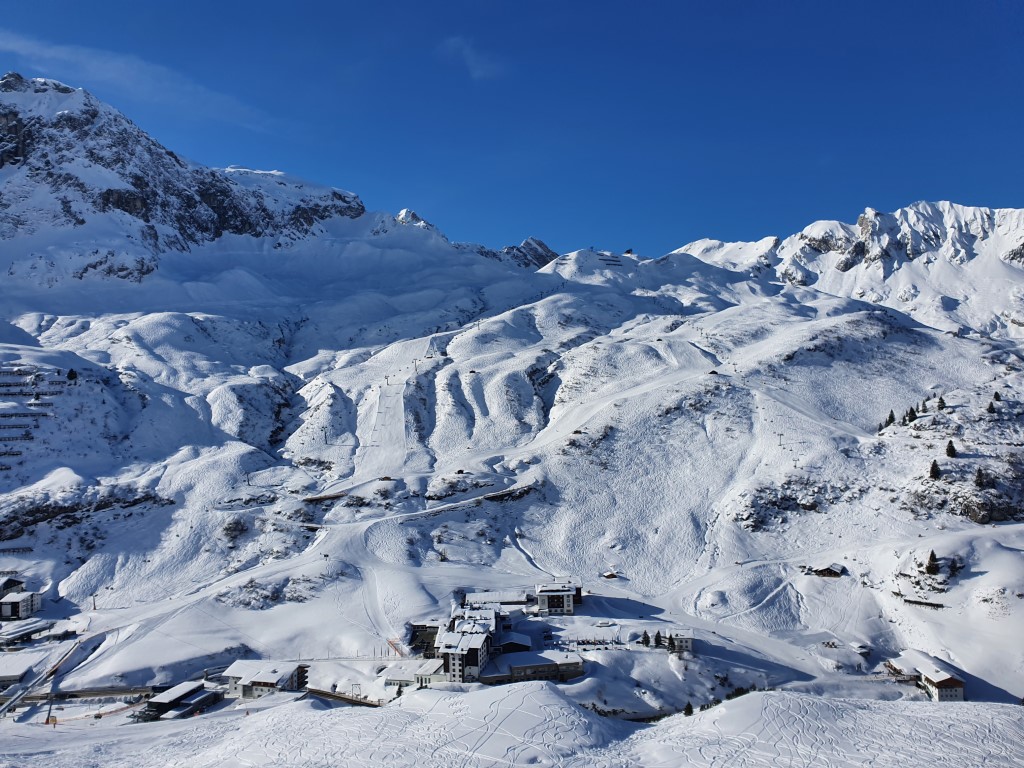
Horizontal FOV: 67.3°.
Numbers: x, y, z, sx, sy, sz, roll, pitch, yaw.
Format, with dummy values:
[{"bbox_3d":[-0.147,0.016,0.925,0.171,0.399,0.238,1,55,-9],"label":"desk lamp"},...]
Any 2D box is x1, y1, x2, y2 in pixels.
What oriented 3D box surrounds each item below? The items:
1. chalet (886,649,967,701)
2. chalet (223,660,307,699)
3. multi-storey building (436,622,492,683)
[{"bbox_3d":[223.970,159.060,415.710,25.000,14.000,34.500,-1,0,0],"label":"chalet"},{"bbox_3d":[-122.830,148.930,388.490,33.000,13.000,23.000,-1,0,12],"label":"chalet"},{"bbox_3d":[-23.750,143.820,402.300,23.000,18.500,23.000,-1,0,13],"label":"multi-storey building"}]

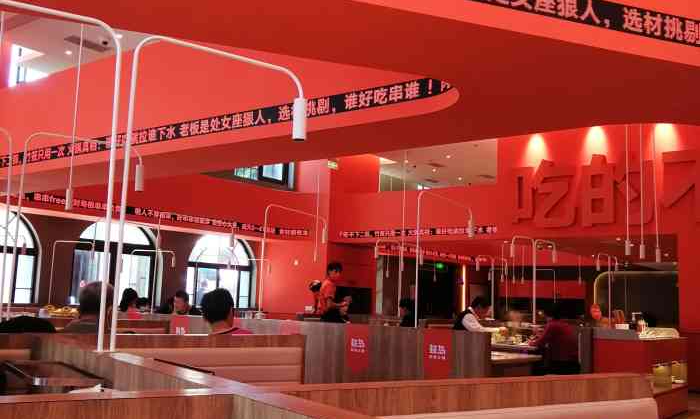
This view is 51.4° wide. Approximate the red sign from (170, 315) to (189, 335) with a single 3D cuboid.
[{"bbox_3d":[-1.825,1.361,7.801,0.265,0.435,0.020,-5,-10,41],"label":"red sign"}]

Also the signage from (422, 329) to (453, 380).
[{"bbox_3d":[0.729,1.215,6.073,0.257,0.430,0.020,-2,-8,32],"label":"signage"}]

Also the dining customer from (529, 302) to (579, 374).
[{"bbox_3d":[2.244,1.645,8.027,0.620,1.240,0.460,-2,-8,32],"label":"dining customer"}]

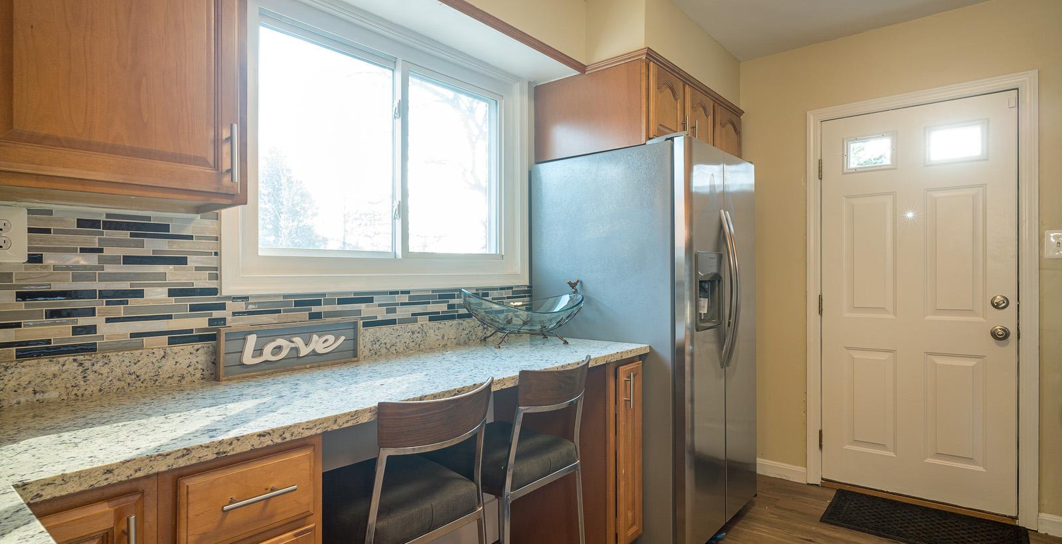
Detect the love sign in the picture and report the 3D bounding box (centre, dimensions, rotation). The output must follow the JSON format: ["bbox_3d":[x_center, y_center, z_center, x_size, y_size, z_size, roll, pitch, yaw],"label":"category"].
[{"bbox_3d":[-0.732,0.231,1.644,0.036,0.147,0.427,0,0,41],"label":"love sign"}]

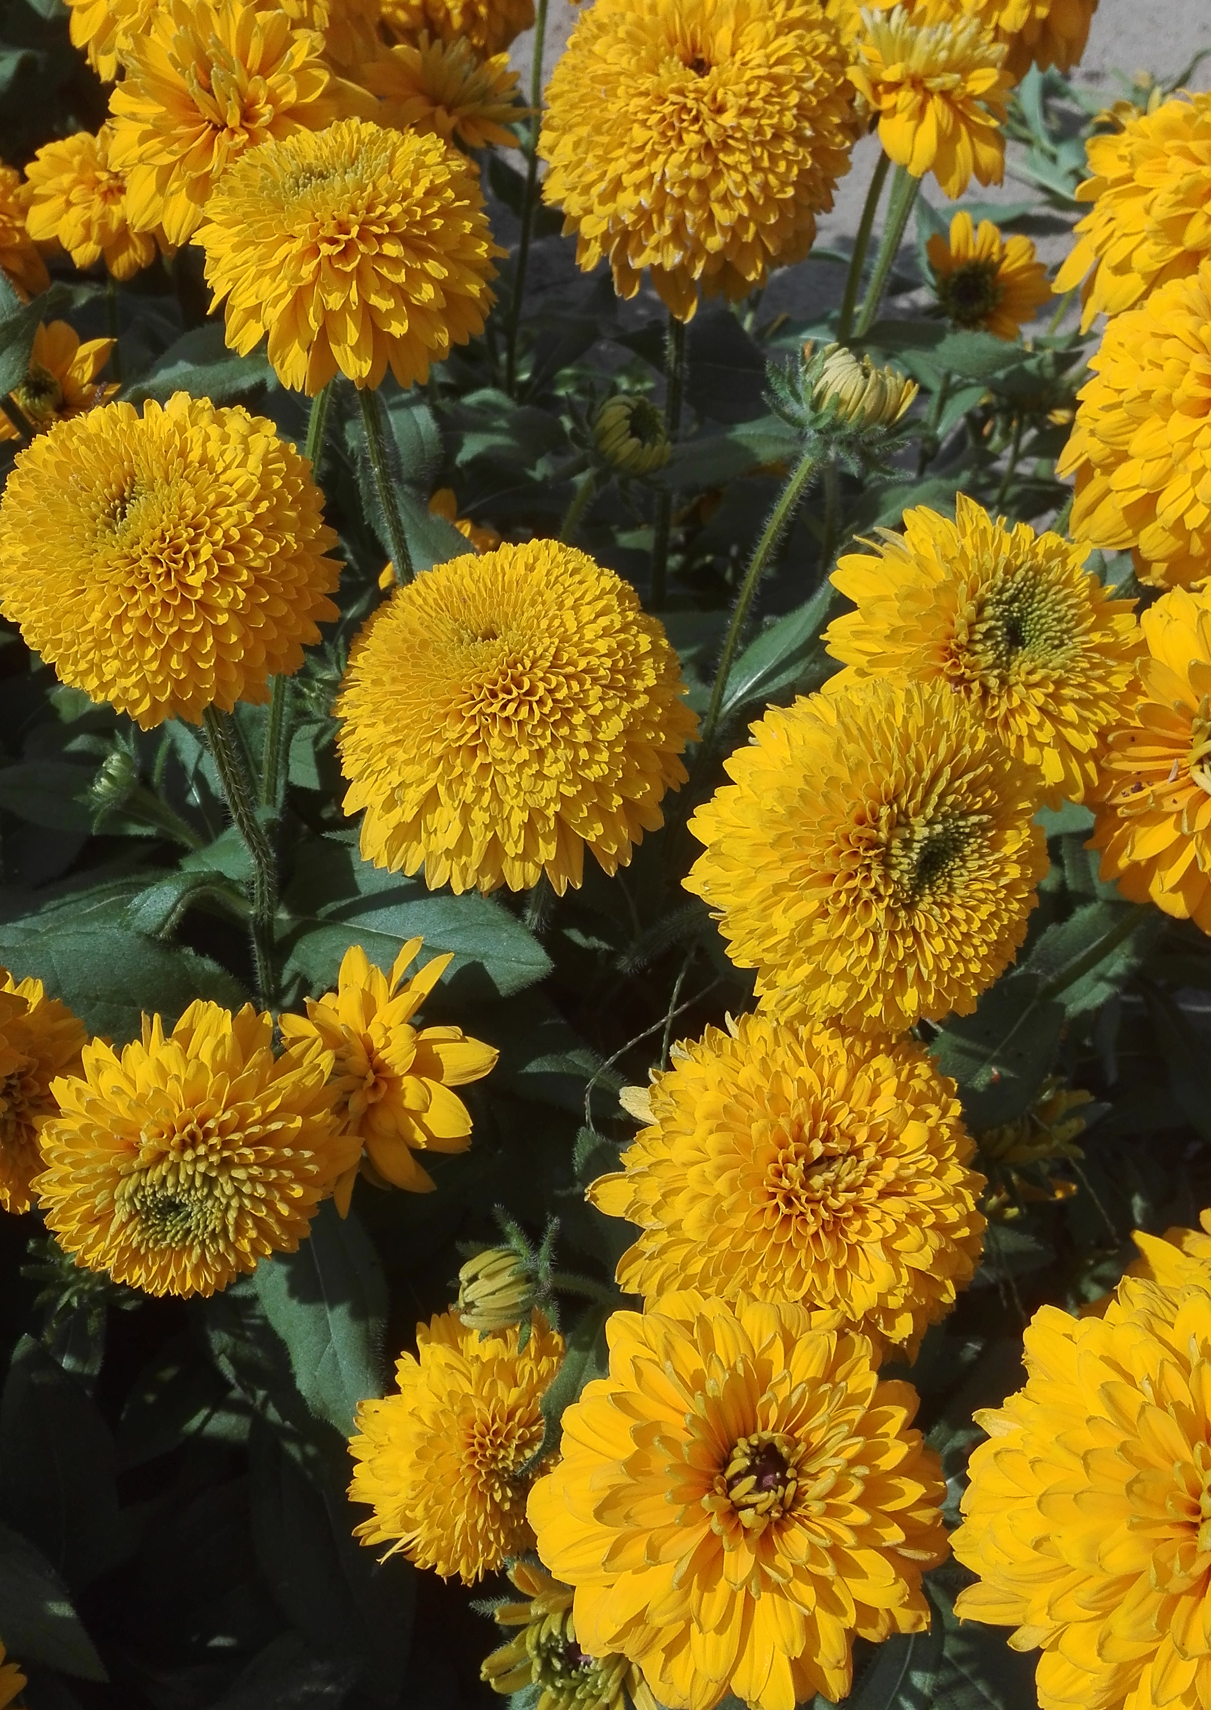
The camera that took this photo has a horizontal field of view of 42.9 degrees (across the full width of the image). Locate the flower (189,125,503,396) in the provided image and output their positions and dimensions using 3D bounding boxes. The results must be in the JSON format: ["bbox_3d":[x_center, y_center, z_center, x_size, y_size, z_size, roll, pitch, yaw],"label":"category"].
[{"bbox_3d":[-0.074,-0.172,0.445,0.085,0.066,0.082,0,57,3],"label":"flower"}]

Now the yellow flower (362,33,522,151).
[{"bbox_3d":[-0.057,-0.264,0.534,0.058,0.029,0.058,0,49,-8],"label":"yellow flower"}]

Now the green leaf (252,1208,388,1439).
[{"bbox_3d":[-0.079,0.124,0.420,0.042,0.016,0.080,-9,67,-7],"label":"green leaf"}]

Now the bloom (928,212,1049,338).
[{"bbox_3d":[0.147,-0.222,0.594,0.047,0.047,0.019,0,15,28],"label":"bloom"}]

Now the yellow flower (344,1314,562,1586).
[{"bbox_3d":[-0.037,0.158,0.414,0.068,0.037,0.068,0,71,-33],"label":"yellow flower"}]

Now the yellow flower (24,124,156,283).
[{"bbox_3d":[-0.172,-0.219,0.520,0.052,0.036,0.053,0,75,-6],"label":"yellow flower"}]

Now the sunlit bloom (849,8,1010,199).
[{"bbox_3d":[0.082,-0.189,0.389,0.046,0.035,0.046,0,49,-8],"label":"sunlit bloom"}]

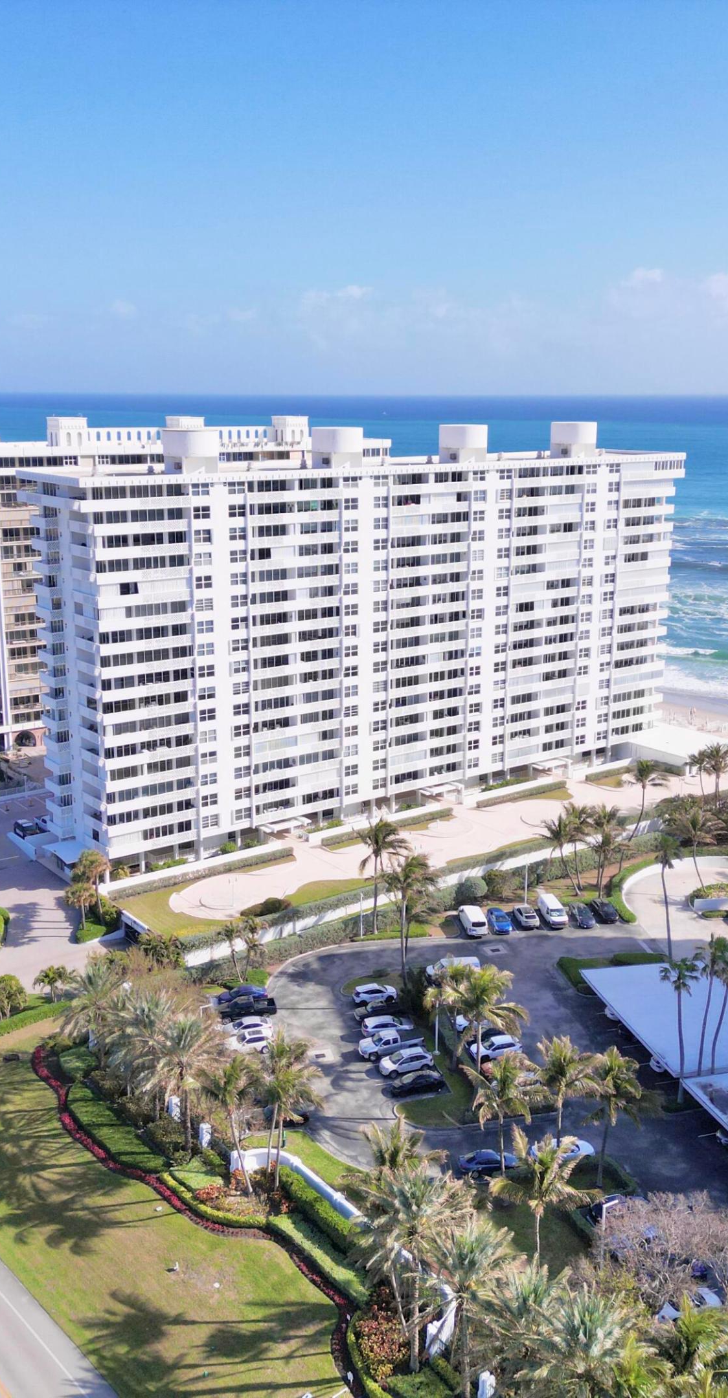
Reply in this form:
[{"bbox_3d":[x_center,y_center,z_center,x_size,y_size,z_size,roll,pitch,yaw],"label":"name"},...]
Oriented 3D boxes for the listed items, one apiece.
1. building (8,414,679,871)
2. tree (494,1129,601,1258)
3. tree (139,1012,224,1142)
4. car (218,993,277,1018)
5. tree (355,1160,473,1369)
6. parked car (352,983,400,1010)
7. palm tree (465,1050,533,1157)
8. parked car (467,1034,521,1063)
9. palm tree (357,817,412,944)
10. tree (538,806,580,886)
[{"bbox_3d":[4.074,-12.290,185.429,101.600,52.000,18.930,-10,17,-36],"label":"building"},{"bbox_3d":[11.370,32.630,82.275,7.200,12.118,7.200,2,14,9],"label":"tree"},{"bbox_3d":[-13.330,29.386,97.365,6.200,10.500,6.200,0,13,0],"label":"tree"},{"bbox_3d":[-10.525,28.087,116.912,5.700,1.900,1.980,-1,14,-5],"label":"car"},{"bbox_3d":[2.691,34.016,75.825,7.600,12.700,7.600,0,13,0],"label":"tree"},{"bbox_3d":[1.065,28.121,123.370,4.350,1.620,1.800,-3,14,-15],"label":"parked car"},{"bbox_3d":[10.042,30.340,91.375,6.300,12.308,6.300,2,14,7],"label":"palm tree"},{"bbox_3d":[11.670,30.713,113.628,4.550,1.680,1.870,-5,15,-22],"label":"parked car"},{"bbox_3d":[1.859,18.858,137.221,6.000,13.156,6.000,0,14,1],"label":"palm tree"},{"bbox_3d":[22.656,18.145,149.496,5.800,9.600,5.000,0,13,0],"label":"tree"}]

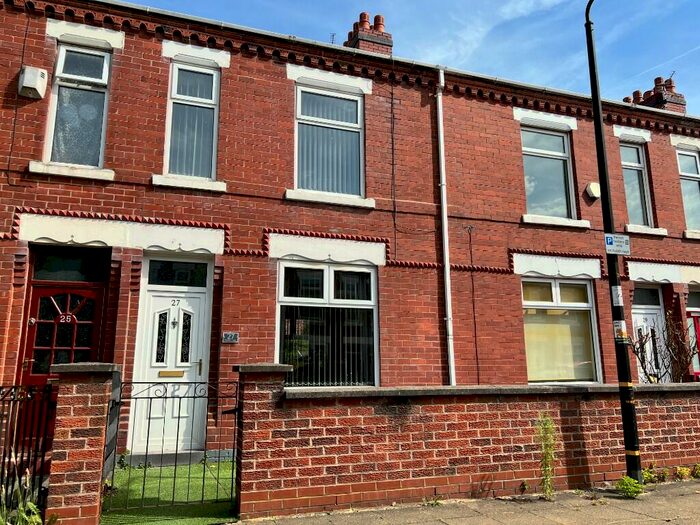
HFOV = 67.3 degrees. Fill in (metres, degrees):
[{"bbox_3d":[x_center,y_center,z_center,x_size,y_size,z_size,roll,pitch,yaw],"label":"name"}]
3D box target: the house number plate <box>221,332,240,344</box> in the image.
[{"bbox_3d":[-1.522,0.965,6.707,0.200,0.137,0.018,4,-12,-18],"label":"house number plate"}]

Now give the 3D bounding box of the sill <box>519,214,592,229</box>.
[{"bbox_3d":[3.479,-0.674,8.943,1.379,0.134,0.160,4,-13,-19],"label":"sill"}]

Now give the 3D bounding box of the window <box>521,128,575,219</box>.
[{"bbox_3d":[3.384,-1.538,9.094,1.095,1.670,0.080,4,-12,-18],"label":"window"}]

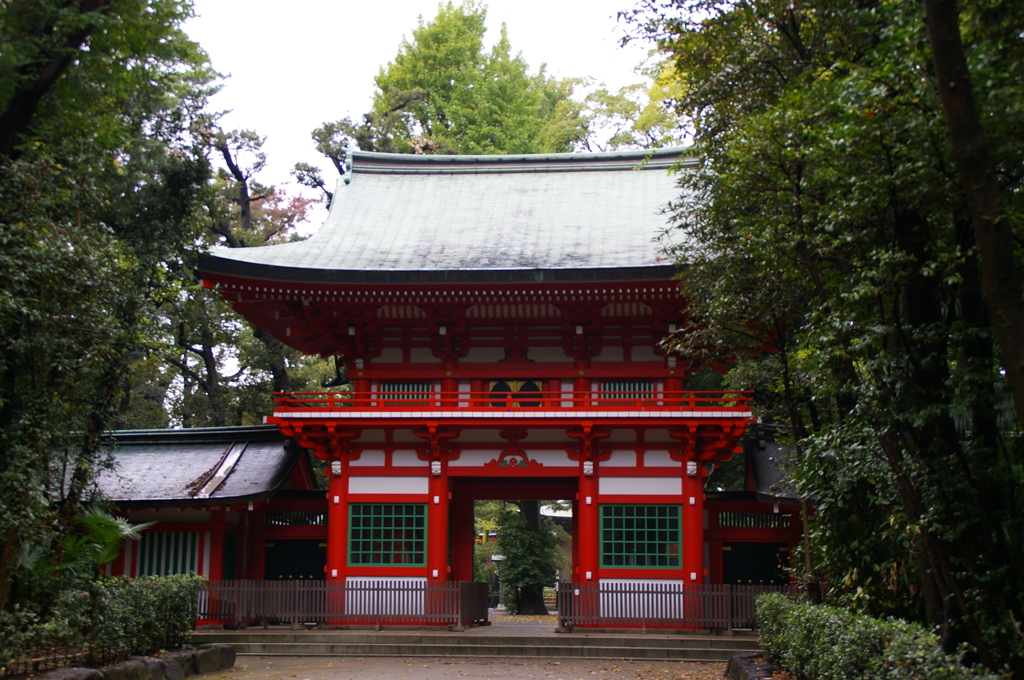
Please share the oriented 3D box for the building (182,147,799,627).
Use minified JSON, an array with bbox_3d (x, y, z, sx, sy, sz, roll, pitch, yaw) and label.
[{"bbox_3d":[0.279,0.944,35.576,13.988,12.415,9.728,-1,-10,6],"label":"building"}]

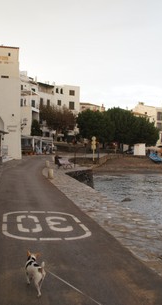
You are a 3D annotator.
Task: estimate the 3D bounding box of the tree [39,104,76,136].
[{"bbox_3d":[-4.913,-6.167,72.000,7.500,7.600,7.400,0,1,0],"label":"tree"}]

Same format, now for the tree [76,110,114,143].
[{"bbox_3d":[2.764,-4.245,68.000,8.000,8.300,8.000,0,1,0],"label":"tree"}]

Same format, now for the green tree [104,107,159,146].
[{"bbox_3d":[10.264,-4.675,70.000,11.200,9.300,10.500,0,1,0],"label":"green tree"}]

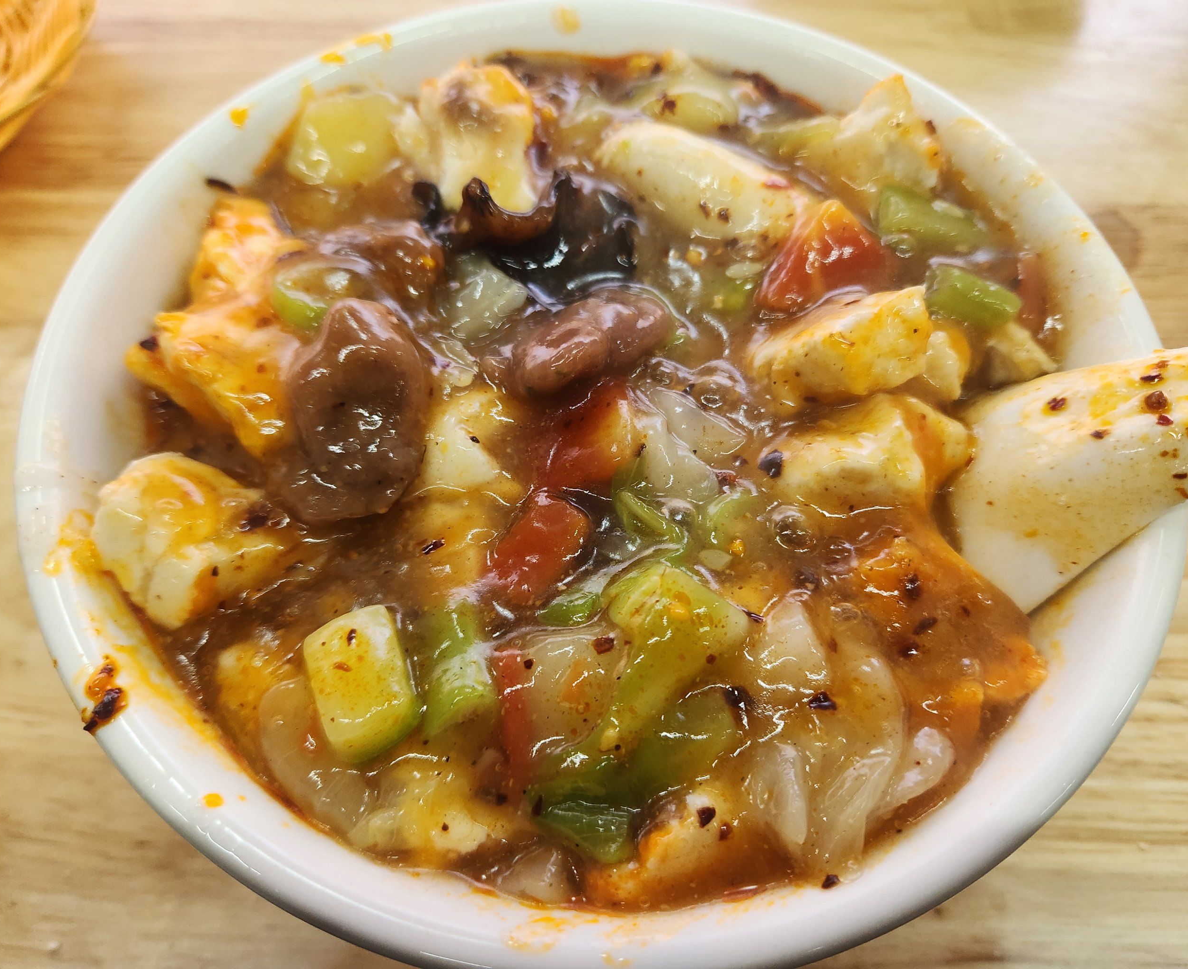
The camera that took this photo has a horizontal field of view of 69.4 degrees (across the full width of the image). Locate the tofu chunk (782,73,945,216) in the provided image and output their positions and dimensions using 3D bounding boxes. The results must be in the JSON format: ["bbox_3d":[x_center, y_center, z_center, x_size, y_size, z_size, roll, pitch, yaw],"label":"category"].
[{"bbox_3d":[0.057,-0.071,0.182,0.028,0.020,0.017,11,63,6],"label":"tofu chunk"}]

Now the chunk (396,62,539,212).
[{"bbox_3d":[-0.027,-0.074,0.183,0.025,0.023,0.019,0,62,0],"label":"chunk"}]

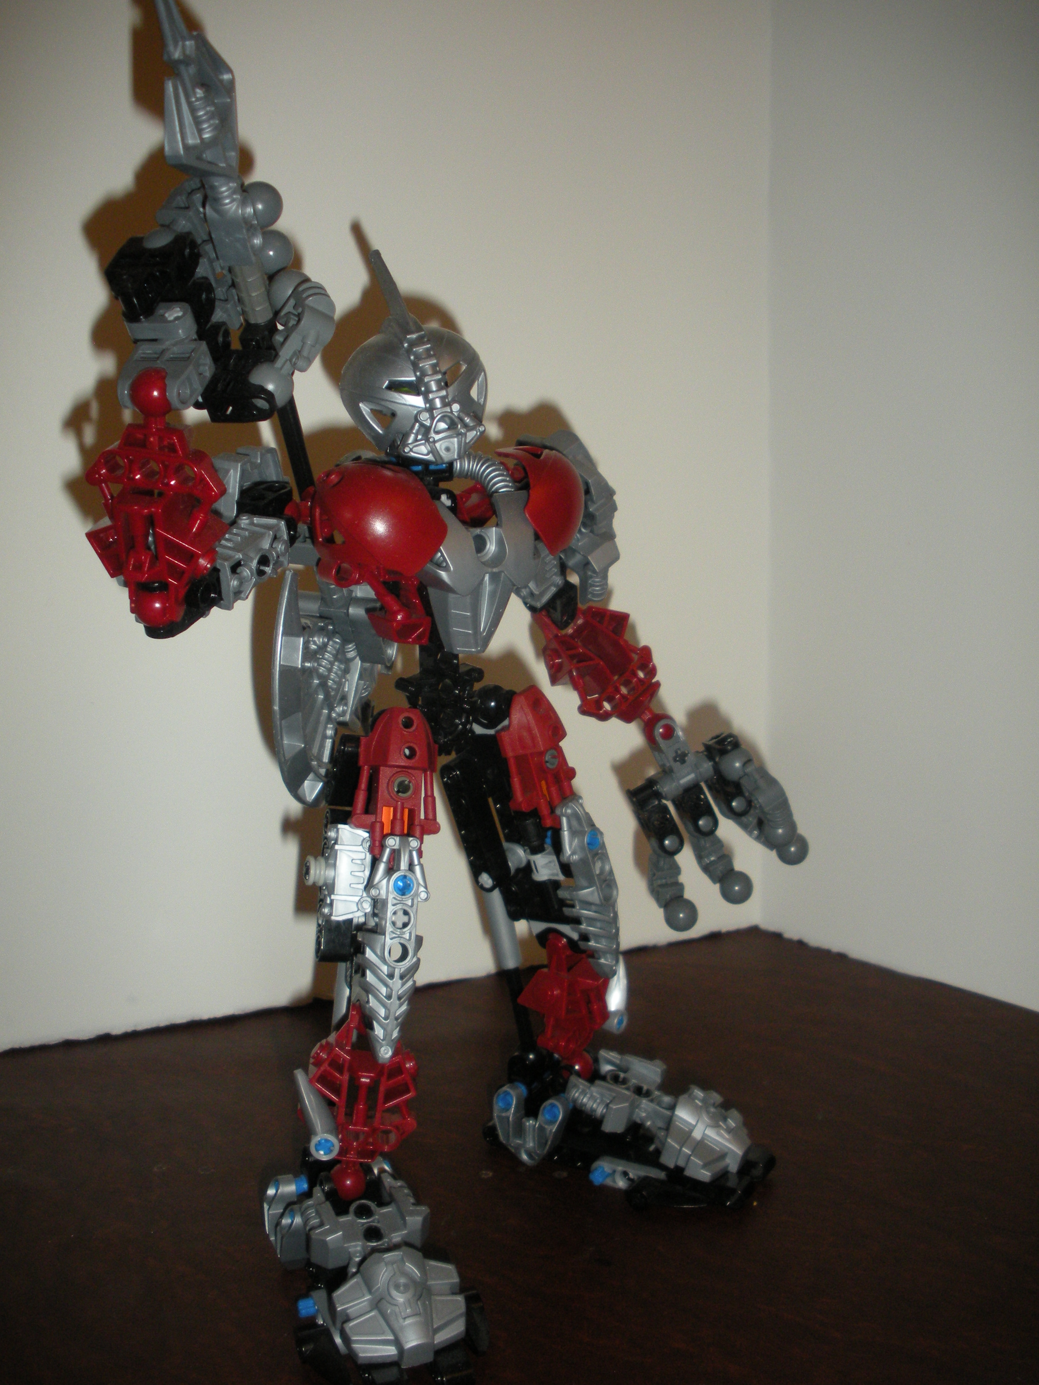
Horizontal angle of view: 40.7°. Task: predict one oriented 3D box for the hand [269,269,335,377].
[{"bbox_3d":[-0.049,-0.084,0.318,0.013,0.024,0.013,10,6,-16],"label":"hand"}]

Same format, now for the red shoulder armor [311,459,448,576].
[{"bbox_3d":[-0.035,-0.044,0.350,0.034,0.030,0.021,-3,9,3],"label":"red shoulder armor"}]

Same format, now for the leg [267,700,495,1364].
[{"bbox_3d":[-0.036,0.078,0.340,0.045,0.149,0.060,-2,4,-28],"label":"leg"}]

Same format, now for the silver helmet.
[{"bbox_3d":[-0.028,-0.085,0.358,0.035,0.055,0.031,-21,15,-21],"label":"silver helmet"}]

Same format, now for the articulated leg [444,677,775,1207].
[{"bbox_3d":[0.029,0.072,0.418,0.078,0.150,0.050,2,4,27],"label":"articulated leg"}]

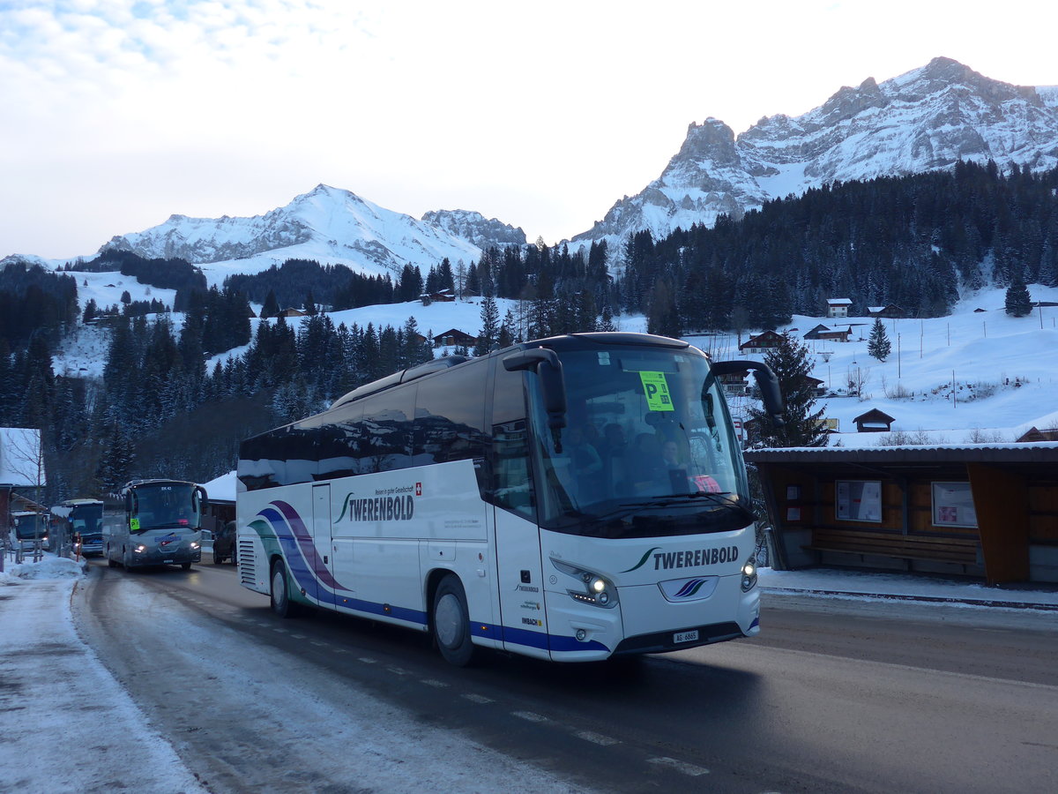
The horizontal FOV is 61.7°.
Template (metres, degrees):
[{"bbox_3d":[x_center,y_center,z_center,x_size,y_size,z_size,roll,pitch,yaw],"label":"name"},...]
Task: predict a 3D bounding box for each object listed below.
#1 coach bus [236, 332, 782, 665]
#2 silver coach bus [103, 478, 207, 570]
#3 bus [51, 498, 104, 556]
[{"bbox_3d":[-1.860,1.690,14.104,2.620,3.700,12.750,1,-8,-32],"label":"coach bus"},{"bbox_3d":[-16.840,5.620,39.100,2.570,3.500,12.400,1,-7,-30],"label":"silver coach bus"},{"bbox_3d":[-29.600,8.660,58.800,2.530,3.420,11.200,2,-7,-34],"label":"bus"}]

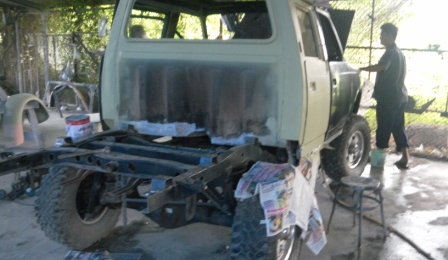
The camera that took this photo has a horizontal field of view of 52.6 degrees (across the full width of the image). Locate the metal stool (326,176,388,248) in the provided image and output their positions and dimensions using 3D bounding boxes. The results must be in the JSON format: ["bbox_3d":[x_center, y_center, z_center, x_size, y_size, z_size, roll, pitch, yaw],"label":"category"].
[{"bbox_3d":[1.090,0.645,3.671,0.335,0.465,0.335,-6,13,-30],"label":"metal stool"}]

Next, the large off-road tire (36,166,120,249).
[{"bbox_3d":[-1.083,0.510,3.528,0.258,0.776,0.776,5,12,25],"label":"large off-road tire"}]

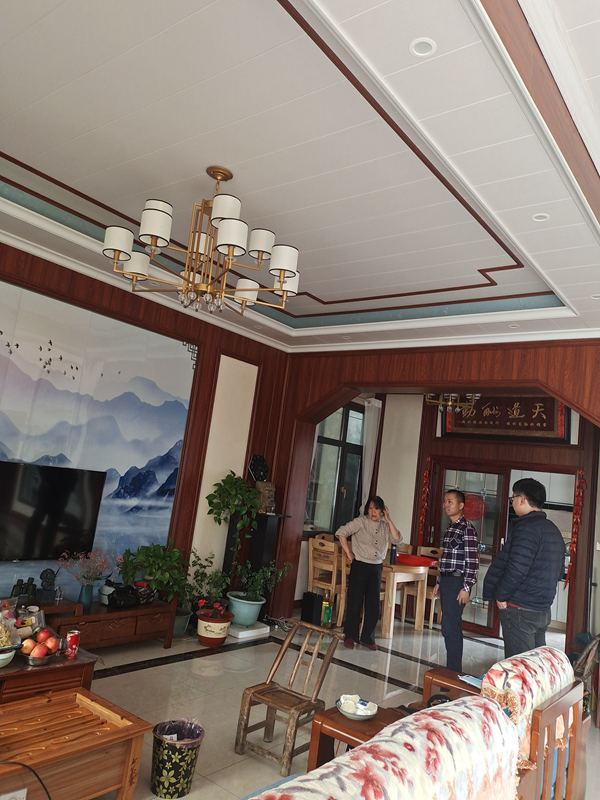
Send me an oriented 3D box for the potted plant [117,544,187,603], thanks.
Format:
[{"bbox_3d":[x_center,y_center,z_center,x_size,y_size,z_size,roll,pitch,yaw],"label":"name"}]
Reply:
[{"bbox_3d":[-1.313,1.534,5.108,0.500,0.470,0.550,1,-10,39],"label":"potted plant"}]

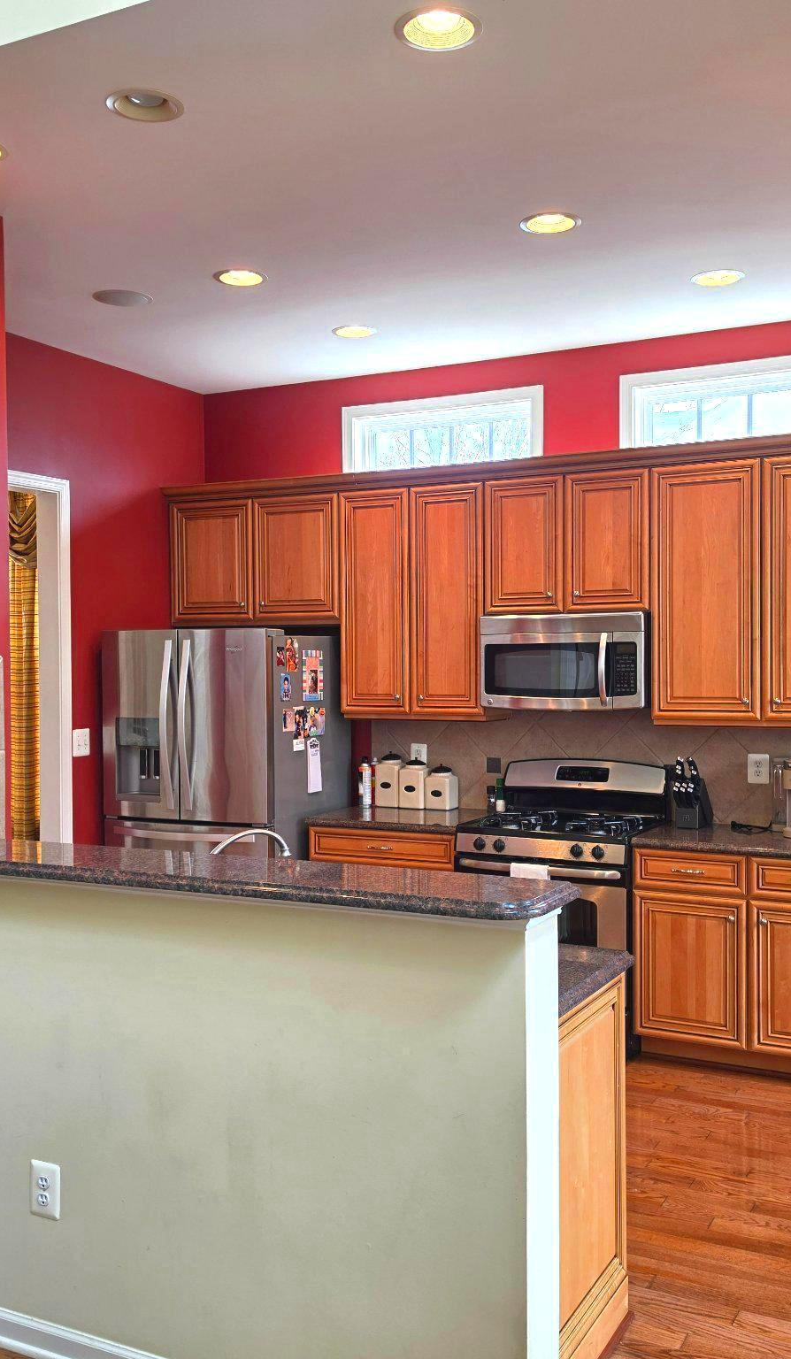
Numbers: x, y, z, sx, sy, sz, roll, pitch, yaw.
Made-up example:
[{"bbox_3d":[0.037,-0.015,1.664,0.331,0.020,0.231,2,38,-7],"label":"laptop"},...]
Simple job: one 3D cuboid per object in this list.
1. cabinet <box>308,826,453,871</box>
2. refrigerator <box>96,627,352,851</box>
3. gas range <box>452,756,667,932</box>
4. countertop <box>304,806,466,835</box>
[{"bbox_3d":[0.085,1.105,5.691,0.760,0.872,0.605,0,1,28],"label":"cabinet"},{"bbox_3d":[-0.793,0.655,5.929,0.930,1.770,0.890,0,1,28],"label":"refrigerator"},{"bbox_3d":[0.737,0.959,5.291,0.765,1.175,0.675,0,1,28],"label":"gas range"},{"bbox_3d":[0.071,0.653,5.672,0.770,0.038,0.635,0,1,28],"label":"countertop"}]

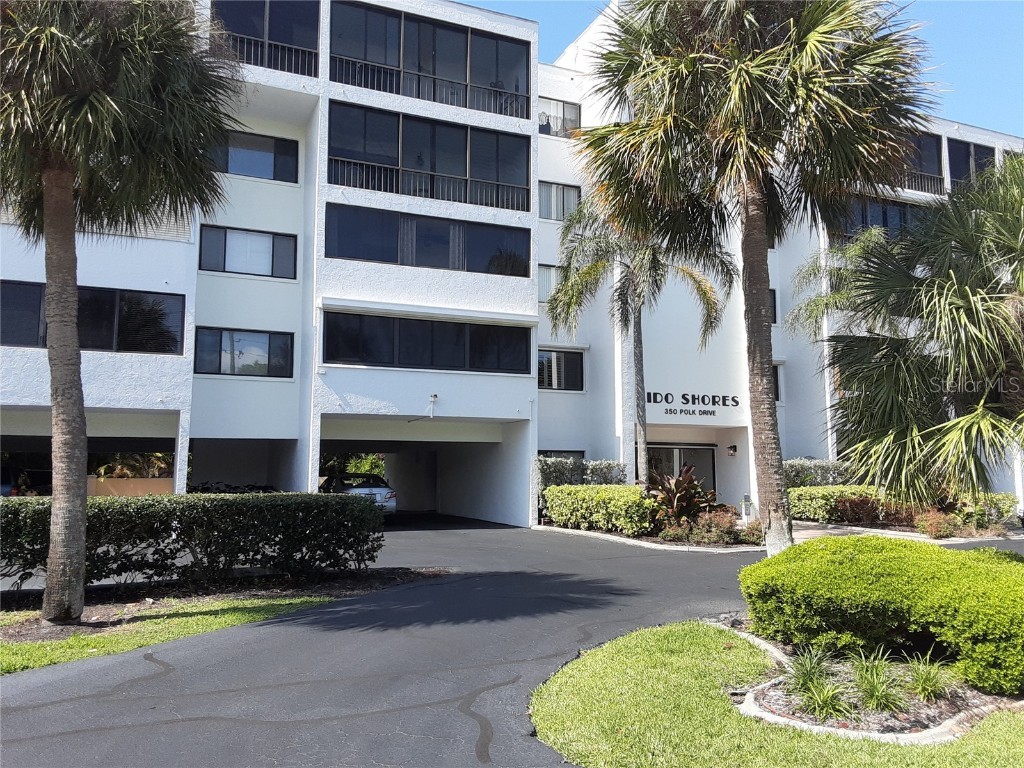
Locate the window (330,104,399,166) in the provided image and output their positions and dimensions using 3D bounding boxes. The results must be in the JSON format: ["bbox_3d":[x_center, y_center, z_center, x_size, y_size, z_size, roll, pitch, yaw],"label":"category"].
[{"bbox_3d":[-3.903,-6.606,21.167,1.894,1.528,0.100,3,-7,-24],"label":"window"}]

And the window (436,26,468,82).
[{"bbox_3d":[-1.629,-9.056,21.923,0.927,1.506,0.100,3,-6,-23],"label":"window"}]

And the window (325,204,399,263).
[{"bbox_3d":[-3.808,-3.830,20.462,1.873,1.390,0.100,3,-6,-23],"label":"window"}]

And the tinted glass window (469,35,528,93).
[{"bbox_3d":[-0.342,-9.256,23.025,1.867,1.627,0.100,3,-7,-24],"label":"tinted glass window"}]

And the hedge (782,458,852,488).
[{"bbox_3d":[10.415,3.436,26.943,3.200,1.782,0.865,3,-6,-23],"label":"hedge"}]

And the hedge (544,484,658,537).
[{"bbox_3d":[2.155,3.062,19.592,1.050,1.150,4.200,3,-7,-24],"label":"hedge"}]

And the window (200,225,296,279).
[{"bbox_3d":[-7.124,-3.580,21.673,2.521,1.271,0.100,3,-7,-24],"label":"window"}]

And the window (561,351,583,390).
[{"bbox_3d":[1.907,-0.413,25.343,0.797,1.232,0.100,3,-7,-24],"label":"window"}]

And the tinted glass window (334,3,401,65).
[{"bbox_3d":[-3.807,-9.187,20.986,1.857,1.526,0.100,3,-6,-23],"label":"tinted glass window"}]

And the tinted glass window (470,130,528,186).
[{"bbox_3d":[-0.338,-6.427,22.729,1.843,1.484,0.100,3,-7,-24],"label":"tinted glass window"}]

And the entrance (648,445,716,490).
[{"bbox_3d":[5.932,3.306,27.956,3.137,2.172,0.346,3,-6,-23],"label":"entrance"}]

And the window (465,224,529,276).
[{"bbox_3d":[-0.358,-3.683,21.953,1.927,1.376,0.100,3,-6,-23],"label":"window"}]

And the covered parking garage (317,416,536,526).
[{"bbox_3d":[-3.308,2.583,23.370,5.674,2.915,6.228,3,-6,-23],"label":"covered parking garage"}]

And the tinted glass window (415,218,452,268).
[{"bbox_3d":[-2.138,-3.795,21.653,1.067,1.356,0.100,3,-7,-24],"label":"tinted glass window"}]

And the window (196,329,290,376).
[{"bbox_3d":[-6.969,-0.815,20.910,2.427,1.221,0.100,3,-6,-23],"label":"window"}]

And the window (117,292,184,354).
[{"bbox_3d":[-8.413,-1.425,18.622,1.499,1.433,0.100,3,-7,-24],"label":"window"}]

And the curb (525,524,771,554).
[{"bbox_3d":[2.735,3.520,18.592,2.000,0.140,7.500,3,-7,-24],"label":"curb"}]

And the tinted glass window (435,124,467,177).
[{"bbox_3d":[-1.649,-6.324,21.647,0.943,1.421,0.100,3,-6,-23],"label":"tinted glass window"}]

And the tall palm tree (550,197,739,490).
[{"bbox_3d":[3.511,-0.766,22.073,5.200,9.280,5.000,0,-6,0],"label":"tall palm tree"}]

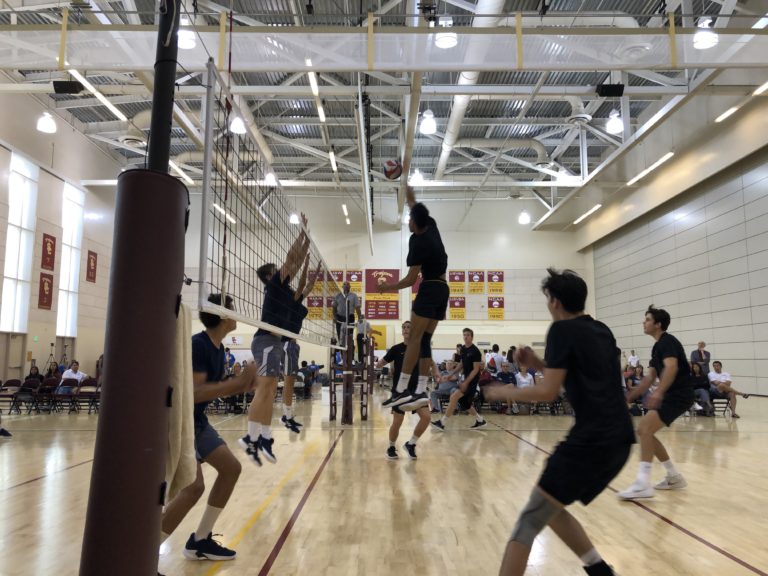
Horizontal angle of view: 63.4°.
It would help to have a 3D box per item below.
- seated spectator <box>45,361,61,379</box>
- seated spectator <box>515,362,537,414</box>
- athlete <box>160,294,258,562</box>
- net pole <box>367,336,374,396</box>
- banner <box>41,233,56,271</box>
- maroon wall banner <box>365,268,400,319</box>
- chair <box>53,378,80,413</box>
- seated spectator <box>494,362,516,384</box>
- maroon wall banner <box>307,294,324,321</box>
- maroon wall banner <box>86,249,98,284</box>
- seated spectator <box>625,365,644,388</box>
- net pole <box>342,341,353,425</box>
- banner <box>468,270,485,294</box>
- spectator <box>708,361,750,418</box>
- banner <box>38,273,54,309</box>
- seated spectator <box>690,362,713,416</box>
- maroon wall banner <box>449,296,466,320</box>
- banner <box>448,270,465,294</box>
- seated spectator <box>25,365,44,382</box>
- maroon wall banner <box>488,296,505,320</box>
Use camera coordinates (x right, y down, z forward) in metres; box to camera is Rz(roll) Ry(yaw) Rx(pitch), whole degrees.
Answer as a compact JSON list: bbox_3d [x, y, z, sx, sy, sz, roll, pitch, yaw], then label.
[{"bbox_3d":[-8.490,2.502,15.788,0.500,1.207,0.800,1,-7,-6],"label":"seated spectator"},{"bbox_3d":[3.492,2.463,15.326,0.520,1.220,0.820,0,-7,0],"label":"seated spectator"},{"bbox_3d":[-1.168,0.875,3.880,0.700,1.674,0.620,2,-7,-12],"label":"athlete"},{"bbox_3d":[-0.467,2.913,23.217,0.200,2.157,0.200,0,-7,0],"label":"net pole"},{"bbox_3d":[-14.864,-1.561,27.569,0.030,1.540,1.030,0,-7,0],"label":"banner"},{"bbox_3d":[-0.101,0.405,40.430,2.180,3.292,0.050,0,-7,0],"label":"maroon wall banner"},{"bbox_3d":[-7.644,2.591,14.874,0.460,0.820,0.500,0,-7,0],"label":"chair"},{"bbox_3d":[3.015,2.435,15.179,0.520,1.235,0.820,0,-7,0],"label":"seated spectator"},{"bbox_3d":[-4.487,1.319,41.017,1.065,1.600,0.030,0,-7,0],"label":"maroon wall banner"},{"bbox_3d":[-14.875,-1.056,31.697,0.030,1.540,1.030,0,-7,0],"label":"maroon wall banner"},{"bbox_3d":[6.260,2.490,15.330,0.520,1.180,0.820,0,-7,0],"label":"seated spectator"},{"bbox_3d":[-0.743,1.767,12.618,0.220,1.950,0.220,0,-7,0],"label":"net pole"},{"bbox_3d":[6.157,-0.374,41.245,1.065,1.600,0.030,0,-7,0],"label":"banner"},{"bbox_3d":[8.143,2.380,14.744,0.620,1.270,0.880,0,-7,0],"label":"spectator"},{"bbox_3d":[-14.868,0.181,27.352,0.030,1.540,1.030,0,-7,0],"label":"banner"},{"bbox_3d":[7.529,2.406,14.825,0.500,1.223,0.800,0,-7,0],"label":"seated spectator"},{"bbox_3d":[4.786,1.329,40.338,1.039,1.524,0.050,0,-7,0],"label":"maroon wall banner"},{"bbox_3d":[4.881,-0.374,41.241,1.065,1.600,0.030,0,-7,0],"label":"banner"},{"bbox_3d":[-8.935,2.551,15.887,0.520,1.120,0.820,0,-7,0],"label":"seated spectator"},{"bbox_3d":[7.287,1.330,40.346,1.040,1.524,0.050,0,-7,0],"label":"maroon wall banner"}]

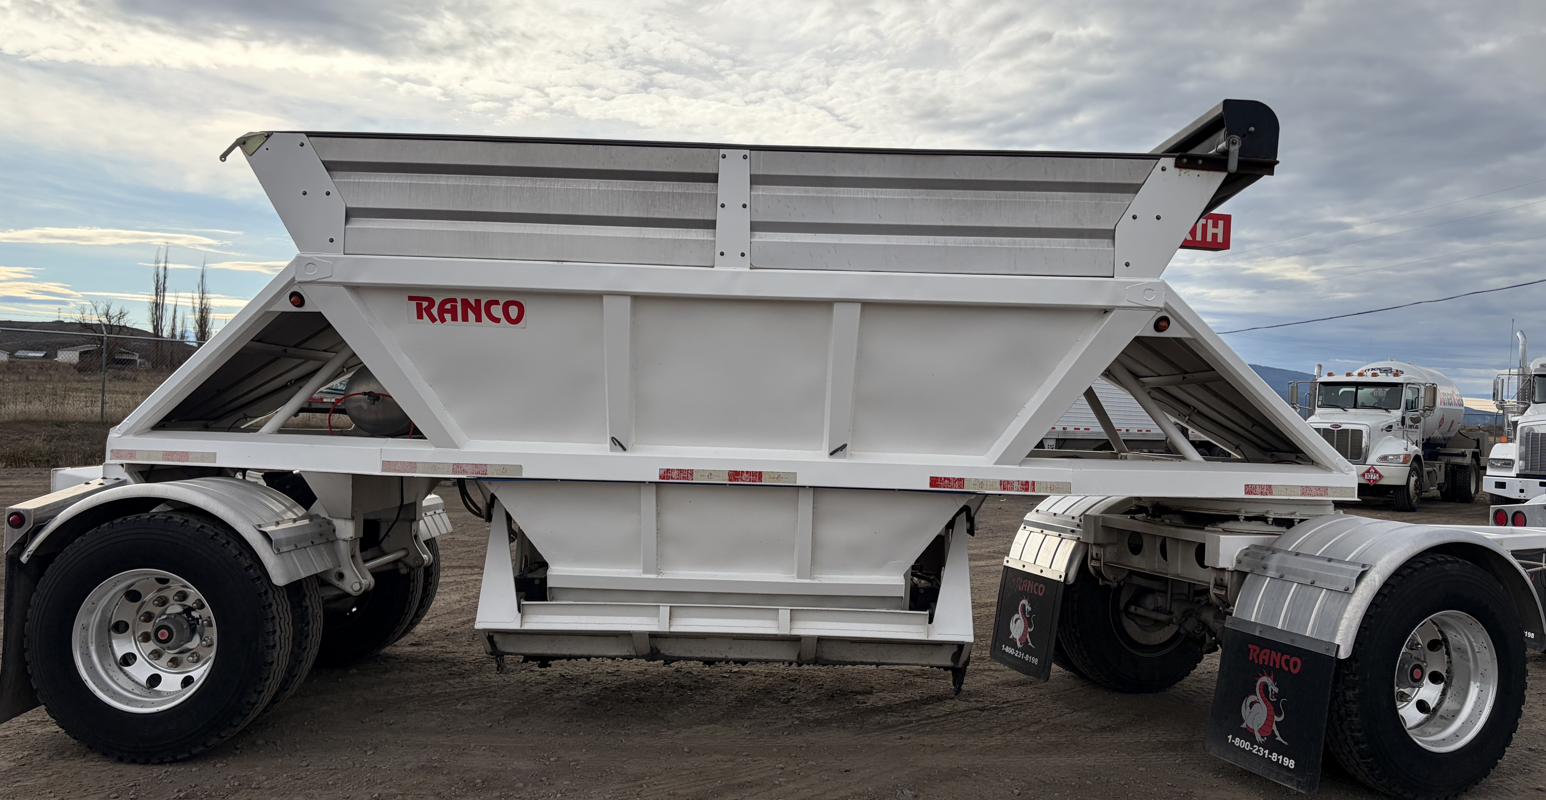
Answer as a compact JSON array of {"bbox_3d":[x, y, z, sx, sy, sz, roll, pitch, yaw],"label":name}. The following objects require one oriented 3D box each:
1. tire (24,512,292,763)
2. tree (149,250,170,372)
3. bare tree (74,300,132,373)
[{"bbox_3d":[-2.576,0.992,4.887,1.040,1.030,0.280,2,0,1],"label":"tire"},{"bbox_3d":[-100.395,-15.217,190.000,3.300,20.000,3.300,2,0,0],"label":"tree"},{"bbox_3d":[-92.448,-8.820,160.000,7.800,10.200,7.500,2,0,0],"label":"bare tree"}]

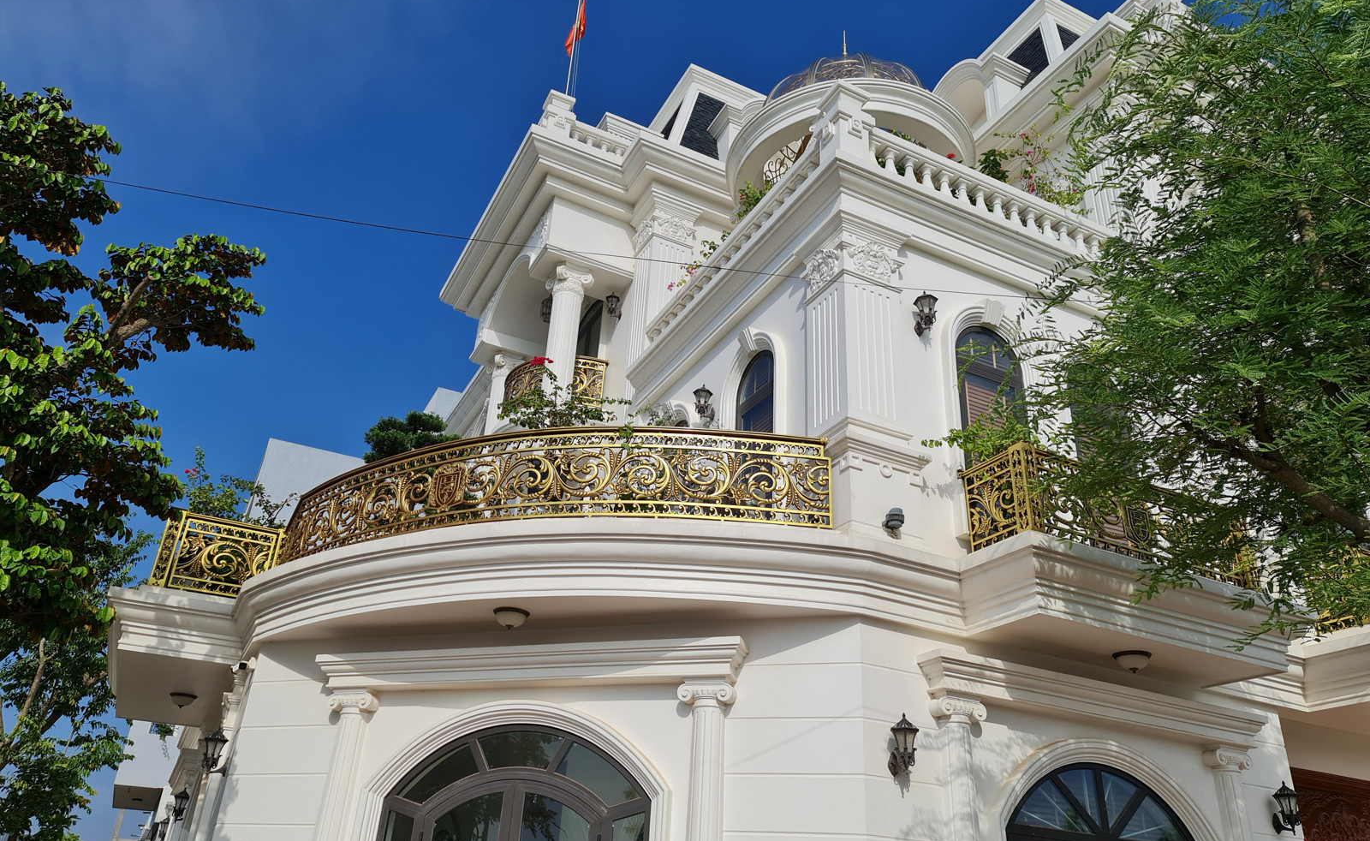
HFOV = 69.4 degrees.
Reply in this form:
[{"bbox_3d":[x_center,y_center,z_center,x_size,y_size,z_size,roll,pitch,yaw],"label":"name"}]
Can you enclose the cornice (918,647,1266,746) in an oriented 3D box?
[{"bbox_3d":[3.904,2.624,9.138,4.118,0.300,0.288,16,-30,-22],"label":"cornice"}]

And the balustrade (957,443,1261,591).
[{"bbox_3d":[4.317,1.128,10.106,3.098,0.927,0.901,16,-29,-24],"label":"balustrade"}]

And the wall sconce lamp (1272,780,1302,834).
[{"bbox_3d":[5.920,3.796,9.699,0.232,0.479,0.290,16,-30,-22],"label":"wall sconce lamp"}]

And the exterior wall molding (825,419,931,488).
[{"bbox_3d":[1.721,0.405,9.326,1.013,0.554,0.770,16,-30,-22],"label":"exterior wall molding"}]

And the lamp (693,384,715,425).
[{"bbox_3d":[0.238,-0.229,12.069,0.277,0.473,0.232,16,-30,-22],"label":"lamp"}]

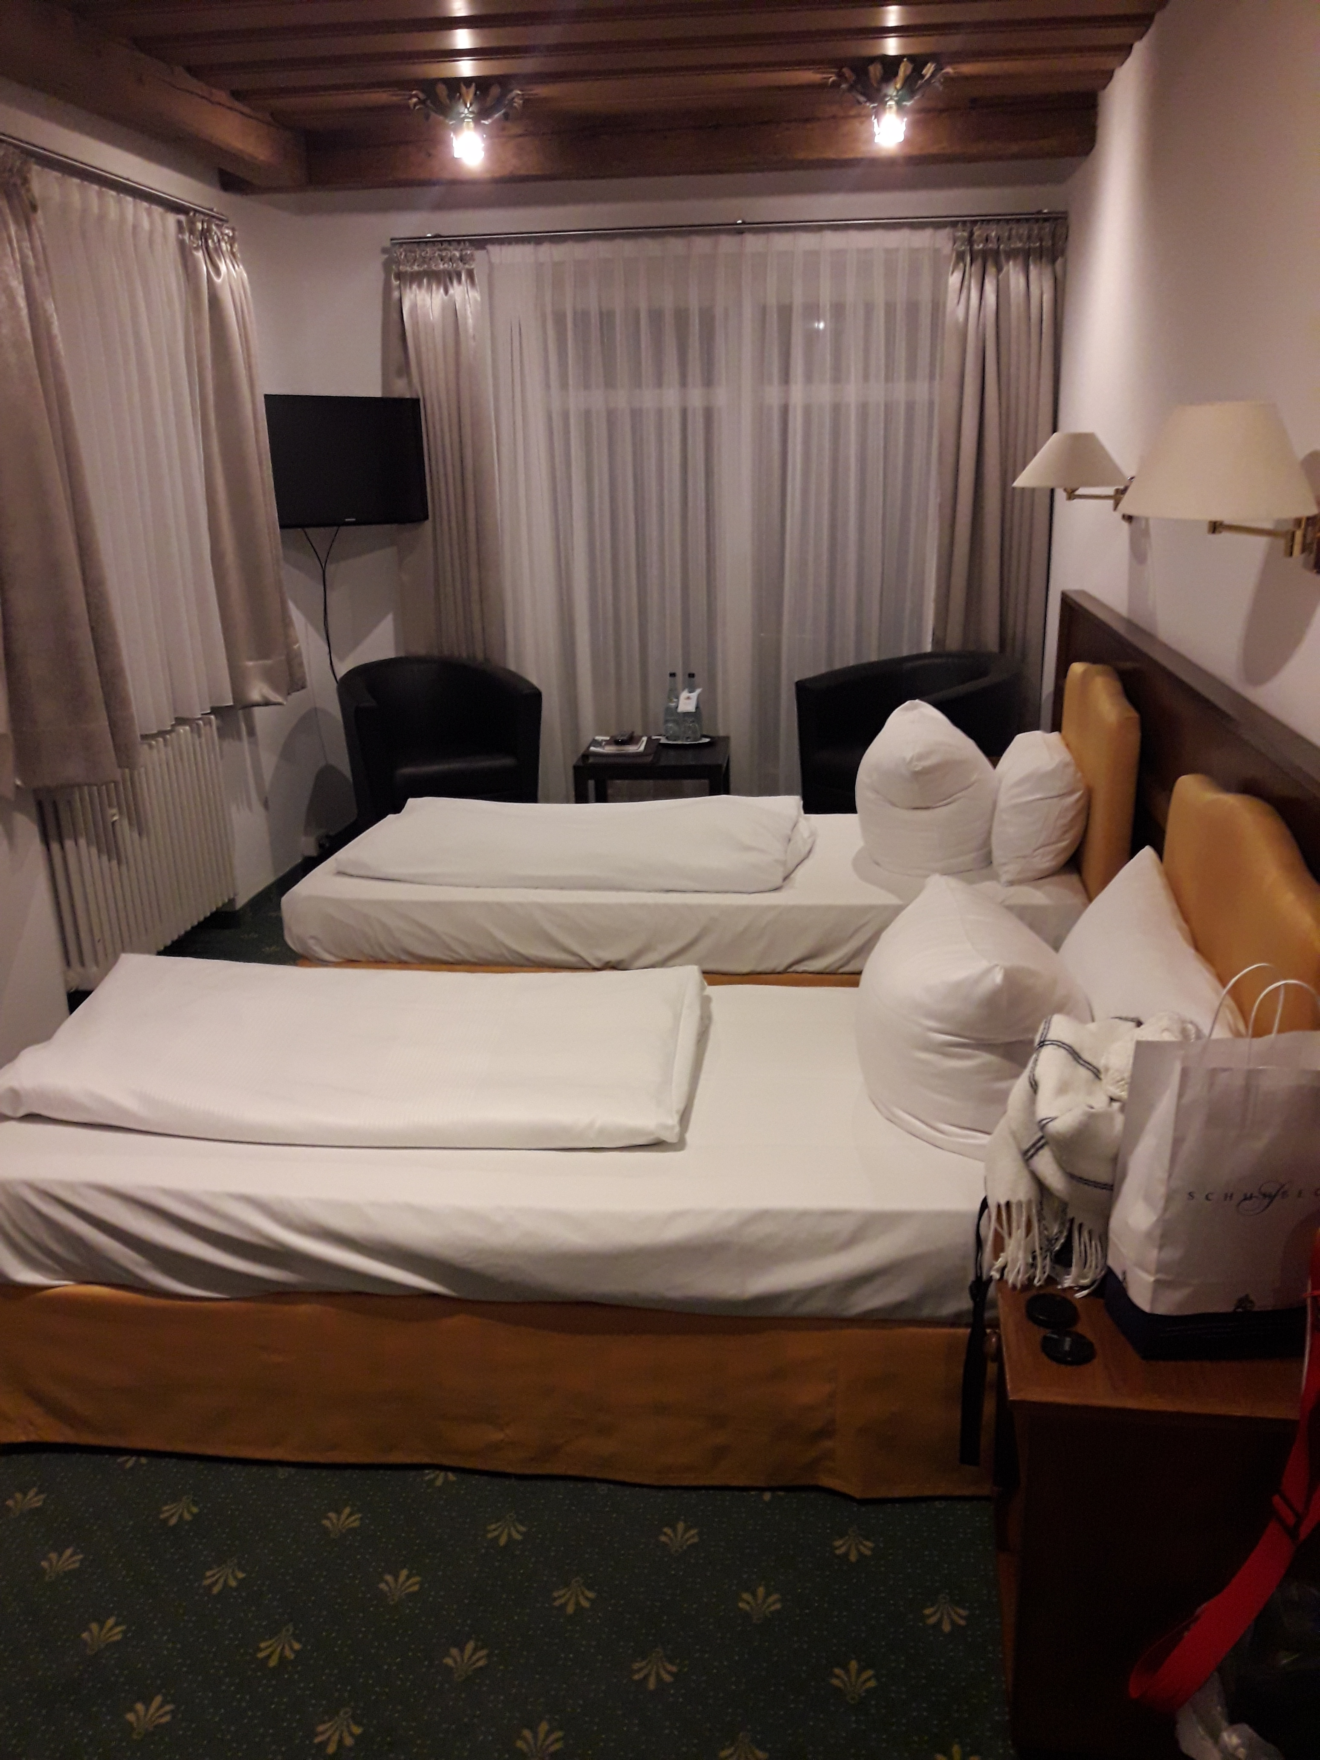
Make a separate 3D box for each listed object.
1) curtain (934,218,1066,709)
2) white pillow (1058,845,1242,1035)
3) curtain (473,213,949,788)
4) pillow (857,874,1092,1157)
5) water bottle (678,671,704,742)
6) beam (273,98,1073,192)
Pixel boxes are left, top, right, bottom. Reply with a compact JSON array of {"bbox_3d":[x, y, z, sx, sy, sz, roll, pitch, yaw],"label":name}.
[{"bbox_3d":[1.328,-1.355,5.658,0.450,2.320,0.140,0,17,7],"label":"curtain"},{"bbox_3d":[0.803,0.184,2.395,0.200,0.370,0.730,14,18,3],"label":"white pillow"},{"bbox_3d":[0.240,-1.374,5.828,1.880,2.320,0.100,0,17,7],"label":"curtain"},{"bbox_3d":[0.545,0.178,2.509,0.380,0.340,0.610,0,17,7],"label":"pillow"},{"bbox_3d":[0.127,-0.678,5.566,0.078,0.265,0.078,0,17,6],"label":"water bottle"},{"bbox_3d":[0.082,-2.515,4.873,2.710,0.170,0.180,0,17,6],"label":"beam"}]

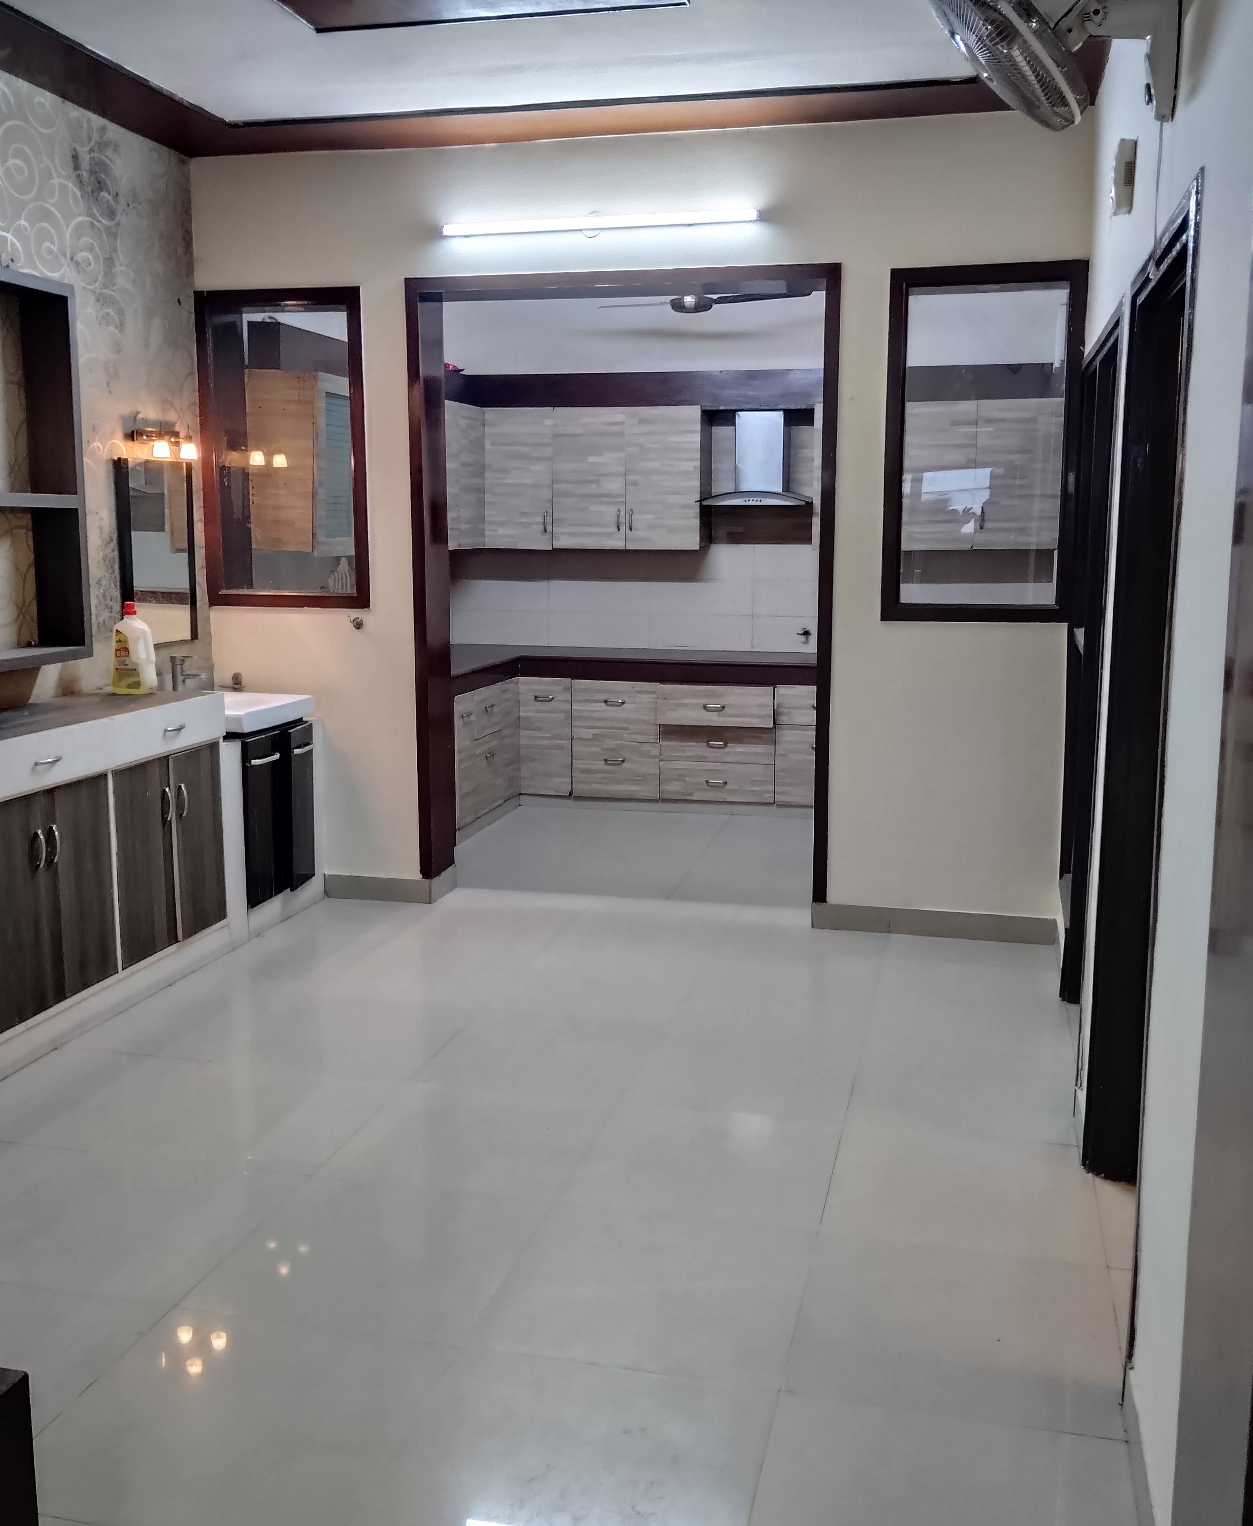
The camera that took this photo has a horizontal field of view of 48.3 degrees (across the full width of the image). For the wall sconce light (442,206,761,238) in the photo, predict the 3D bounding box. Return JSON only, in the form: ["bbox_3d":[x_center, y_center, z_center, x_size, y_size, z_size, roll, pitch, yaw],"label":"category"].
[{"bbox_3d":[-0.111,-2.017,5.217,1.218,0.042,0.045,3,10,14],"label":"wall sconce light"}]

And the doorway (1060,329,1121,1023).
[{"bbox_3d":[1.369,-0.171,4.083,0.080,2.040,0.980,2,9,14],"label":"doorway"}]

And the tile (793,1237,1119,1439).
[{"bbox_3d":[0.643,1.099,2.721,0.600,0.012,0.600,2,10,14],"label":"tile"}]

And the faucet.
[{"bbox_3d":[-1.729,-0.336,5.538,0.135,0.170,0.050,2,9,14],"label":"faucet"}]

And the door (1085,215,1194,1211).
[{"bbox_3d":[1.054,0.021,2.773,0.120,2.070,0.950,2,9,14],"label":"door"}]

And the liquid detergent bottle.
[{"bbox_3d":[-1.819,-0.422,5.140,0.152,0.335,0.085,-2,9,-11],"label":"liquid detergent bottle"}]

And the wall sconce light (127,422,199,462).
[{"bbox_3d":[-1.774,-1.235,5.424,0.135,0.130,0.330,2,10,14],"label":"wall sconce light"}]

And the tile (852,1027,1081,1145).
[{"bbox_3d":[0.935,0.911,3.866,0.600,0.012,0.600,2,10,14],"label":"tile"}]

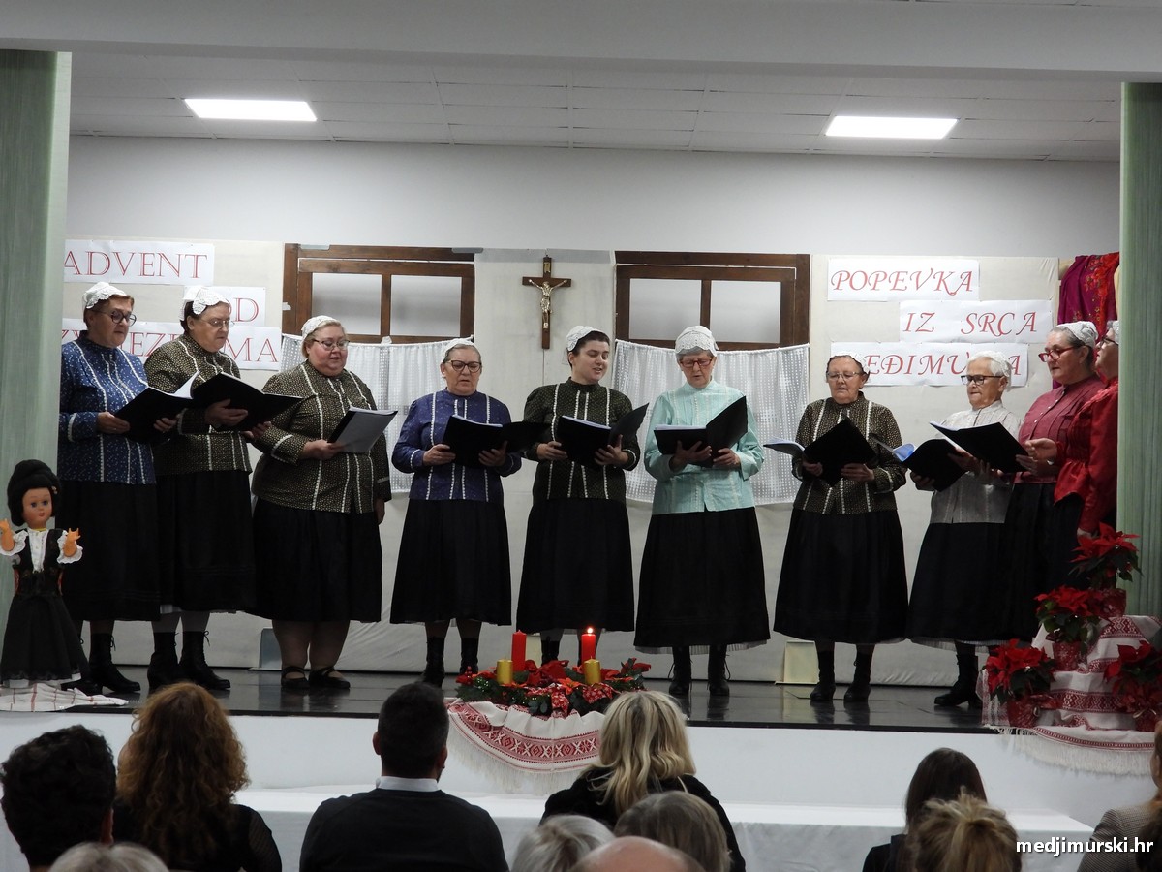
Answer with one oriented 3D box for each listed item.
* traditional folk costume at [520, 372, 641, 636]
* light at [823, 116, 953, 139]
[{"bbox_3d":[-0.007,0.328,13.150,0.570,1.200,0.480,2,-2,-3],"label":"traditional folk costume"},{"bbox_3d":[1.453,-1.465,13.380,0.600,0.040,0.600,2,-2,0],"label":"light"}]

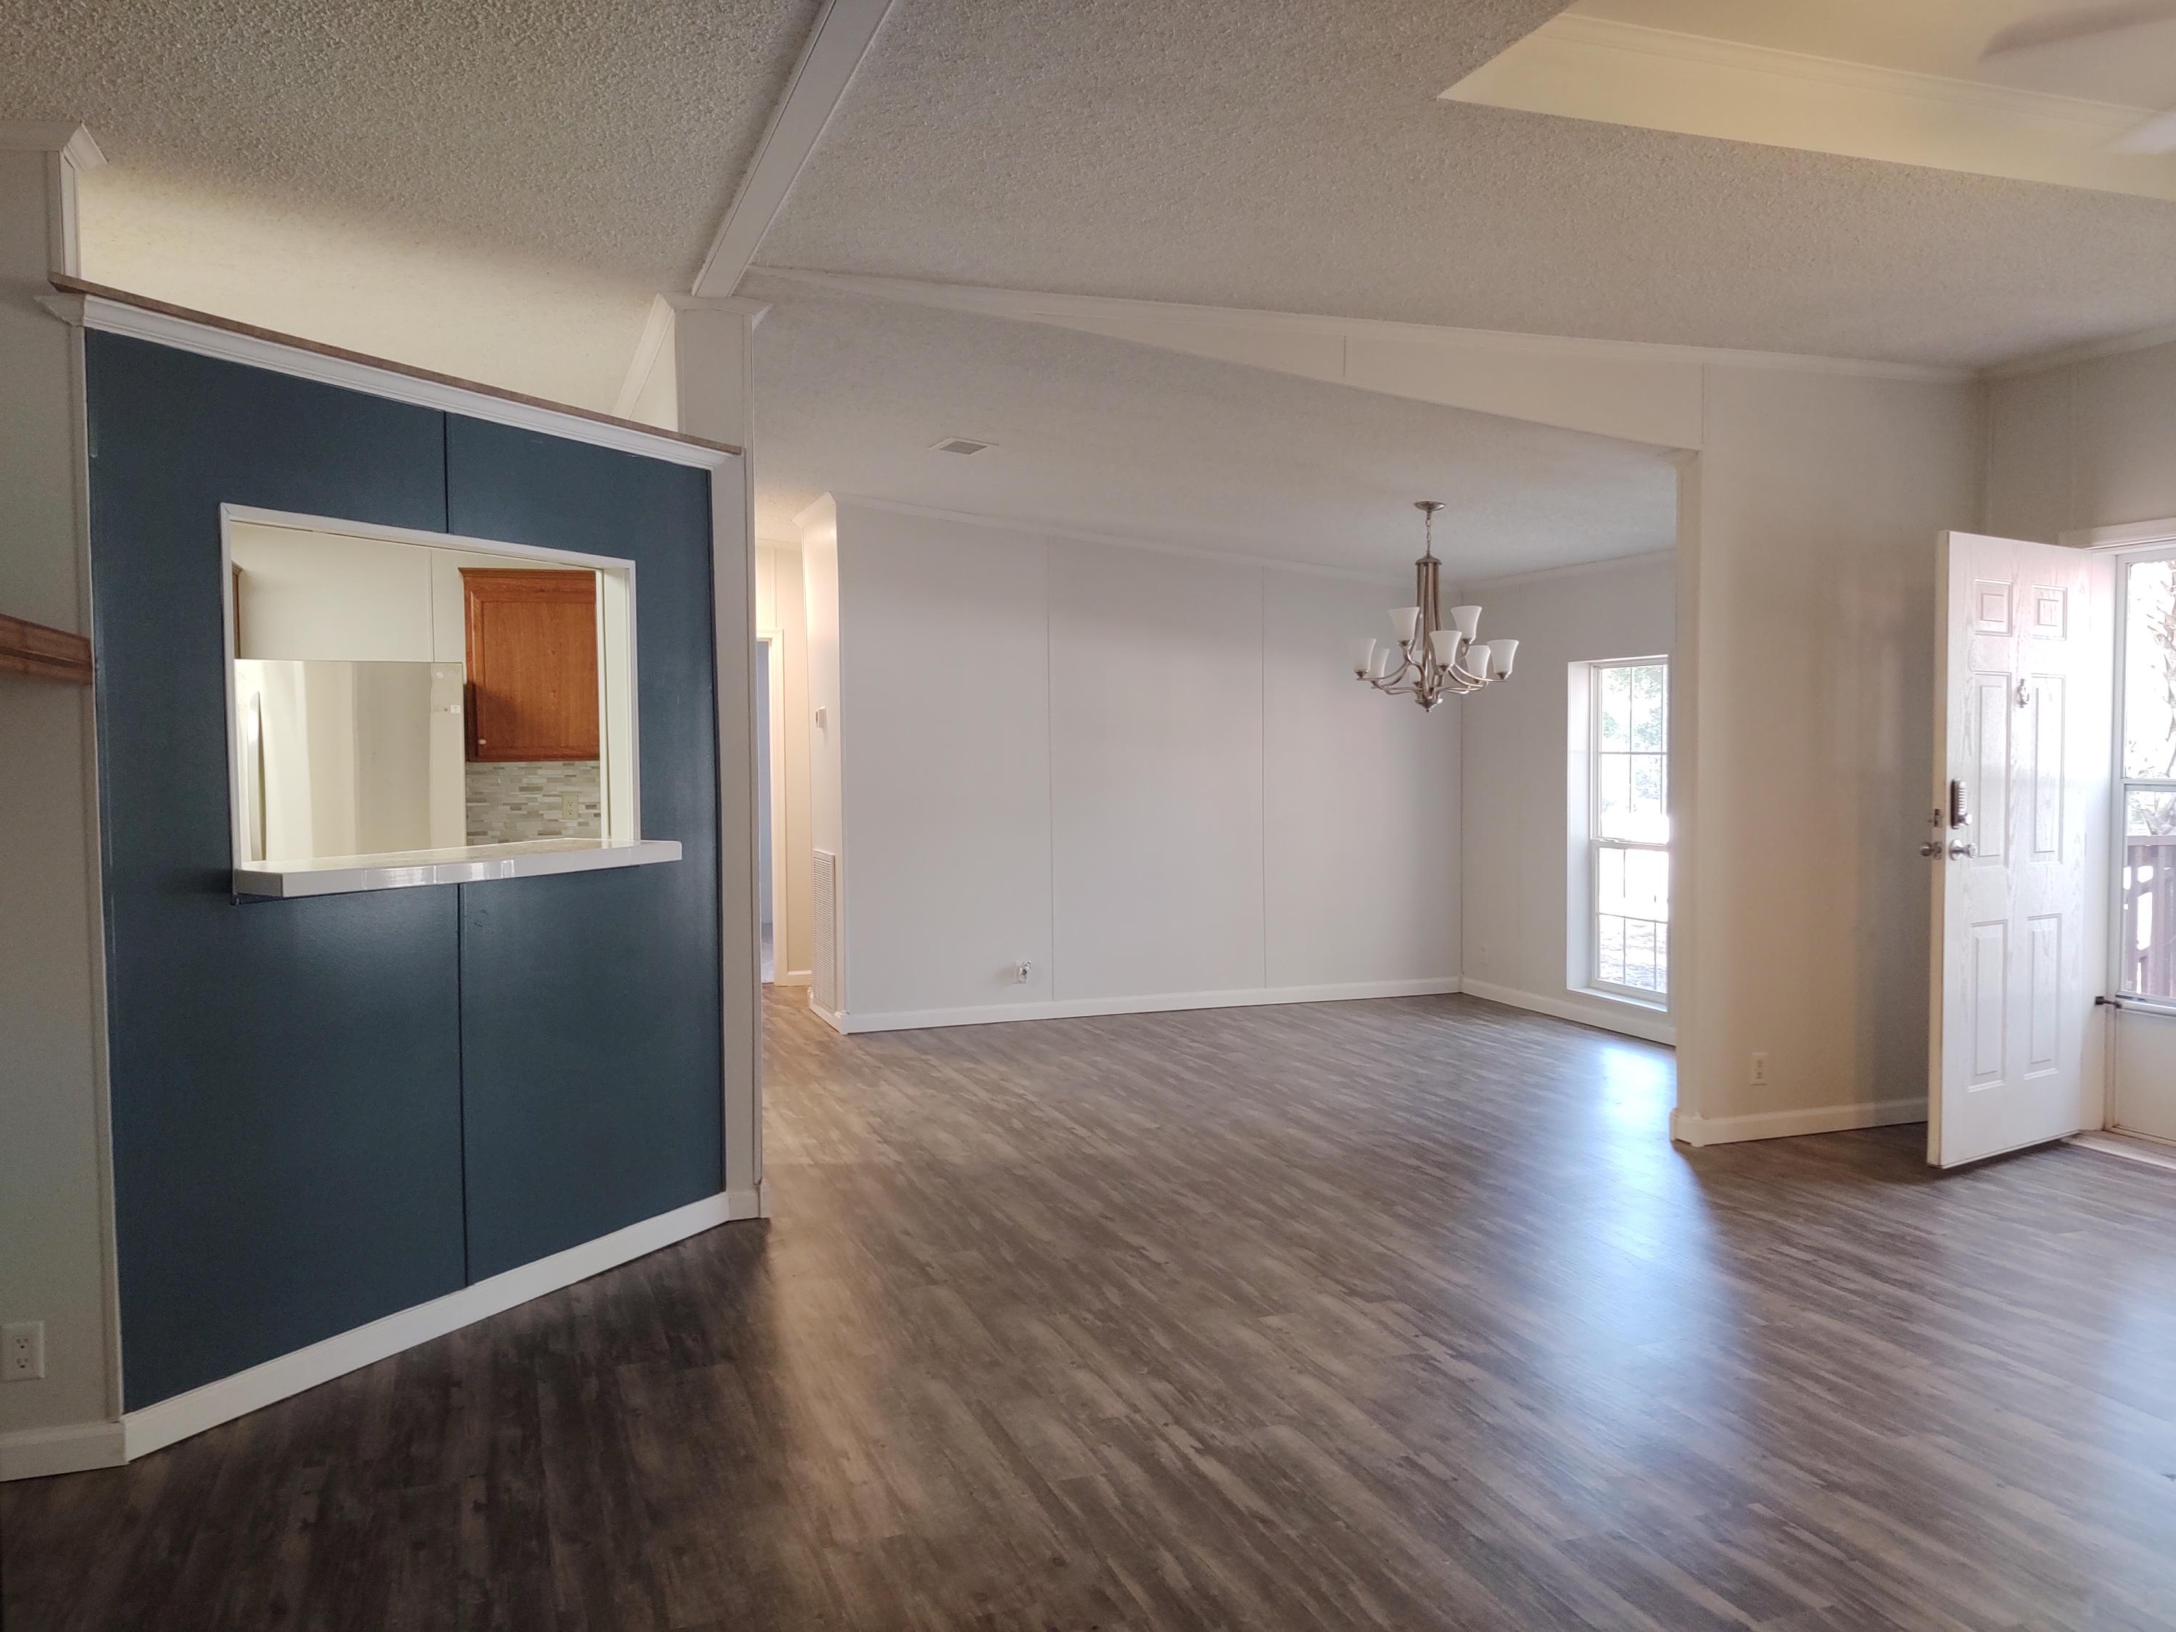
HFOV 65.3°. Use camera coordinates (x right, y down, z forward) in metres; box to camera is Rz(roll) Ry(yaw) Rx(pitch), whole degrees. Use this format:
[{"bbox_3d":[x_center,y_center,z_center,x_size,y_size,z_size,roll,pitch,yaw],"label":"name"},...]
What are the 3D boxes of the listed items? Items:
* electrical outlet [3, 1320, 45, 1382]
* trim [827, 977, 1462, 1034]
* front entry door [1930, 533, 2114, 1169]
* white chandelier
[{"bbox_3d":[-2.101,1.058,3.350,0.071,0.114,0.008,-1,3,-20],"label":"electrical outlet"},{"bbox_3d":[0.450,0.988,8.938,3.497,0.087,0.018,-1,3,-20],"label":"trim"},{"bbox_3d":[3.101,0.106,5.690,0.915,2.030,0.045,-2,3,-35],"label":"front entry door"},{"bbox_3d":[1.429,-0.875,7.105,0.700,0.870,0.700,0,3,0],"label":"white chandelier"}]

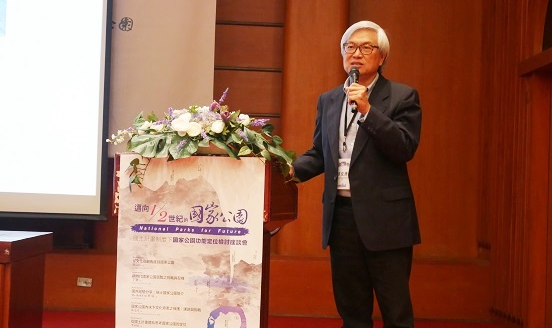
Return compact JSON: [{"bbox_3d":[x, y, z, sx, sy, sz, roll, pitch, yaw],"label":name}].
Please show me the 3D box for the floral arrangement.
[{"bbox_3d":[-0.305,-0.107,4.130,0.710,0.385,0.380,2,-2,11],"label":"floral arrangement"}]

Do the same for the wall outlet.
[{"bbox_3d":[-1.592,0.987,8.500,0.118,0.072,0.012,4,-2,-4],"label":"wall outlet"}]

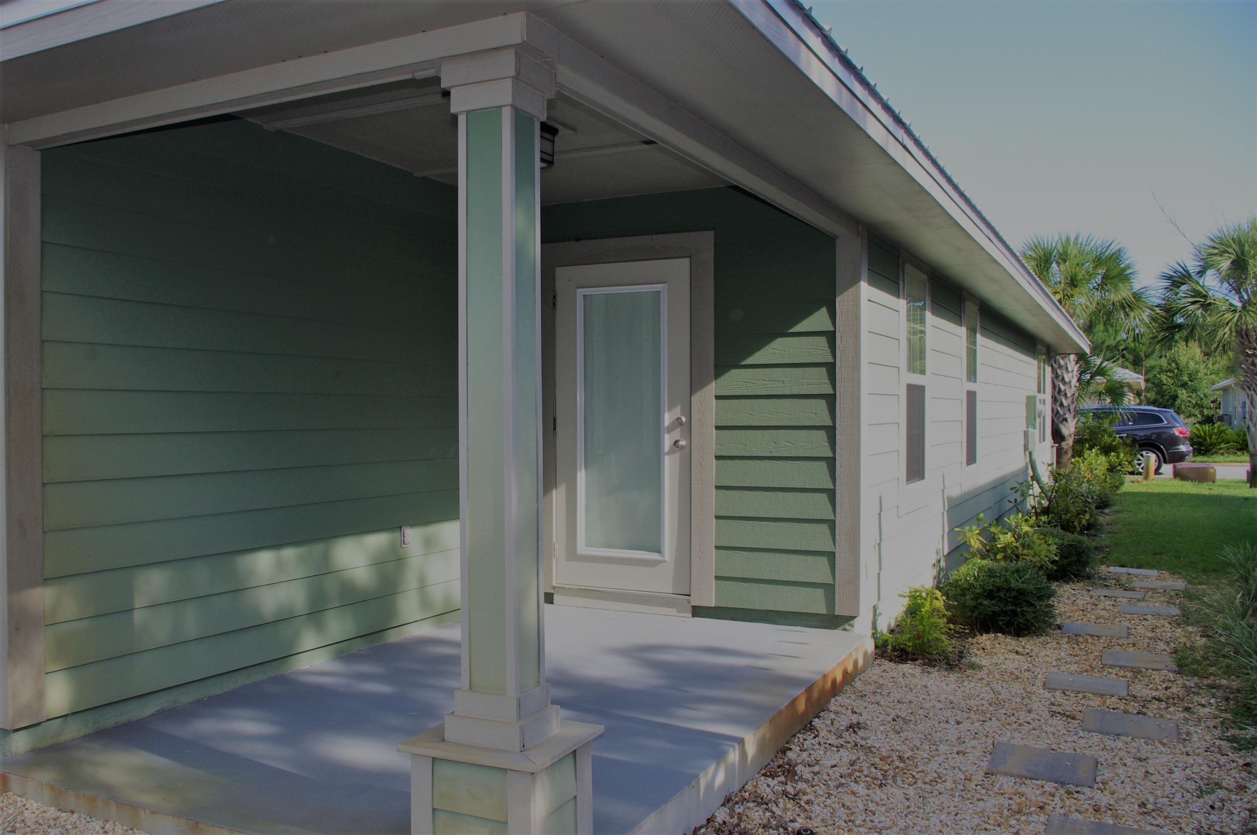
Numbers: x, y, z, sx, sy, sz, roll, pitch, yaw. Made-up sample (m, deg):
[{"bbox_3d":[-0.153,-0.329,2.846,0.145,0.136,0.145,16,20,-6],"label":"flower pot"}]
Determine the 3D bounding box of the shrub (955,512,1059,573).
[{"bbox_3d":[2.930,1.050,7.300,0.720,0.640,0.760,0,0,29],"label":"shrub"}]

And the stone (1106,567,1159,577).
[{"bbox_3d":[4.500,1.390,8.390,0.400,0.050,0.380,0,0,29],"label":"stone"}]

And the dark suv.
[{"bbox_3d":[12.670,0.585,25.900,5.050,1.800,2.000,0,0,32],"label":"dark suv"}]

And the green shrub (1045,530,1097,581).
[{"bbox_3d":[3.790,1.165,8.250,0.650,0.410,0.630,0,0,29],"label":"green shrub"}]

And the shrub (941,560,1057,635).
[{"bbox_3d":[2.490,1.165,6.330,0.700,0.420,0.700,0,0,29],"label":"shrub"}]

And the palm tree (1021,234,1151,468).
[{"bbox_3d":[8.850,-1.000,18.500,2.800,5.100,2.800,0,0,29],"label":"palm tree"}]

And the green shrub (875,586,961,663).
[{"bbox_3d":[1.690,1.180,5.500,0.450,0.410,0.450,0,0,29],"label":"green shrub"}]

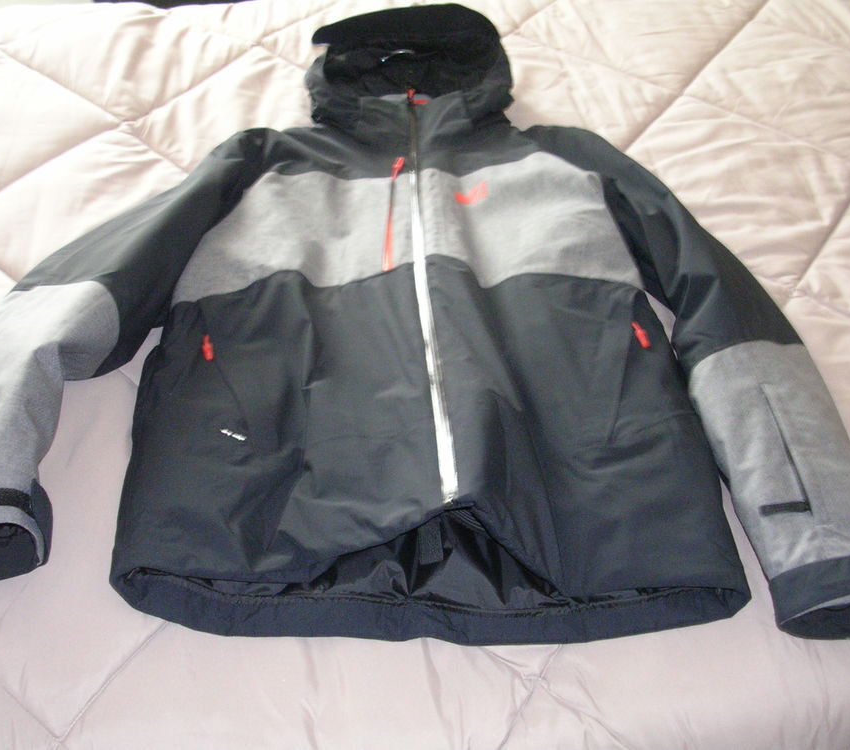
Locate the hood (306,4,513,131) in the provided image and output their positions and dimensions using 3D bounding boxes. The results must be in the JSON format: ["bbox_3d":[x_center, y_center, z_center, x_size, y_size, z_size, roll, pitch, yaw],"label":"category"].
[{"bbox_3d":[-0.020,-0.447,1.634,0.286,0.159,0.271,-2,44,-3],"label":"hood"}]

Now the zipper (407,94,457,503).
[{"bbox_3d":[-0.001,-0.135,1.291,0.031,0.031,0.706,-2,48,-3],"label":"zipper"}]

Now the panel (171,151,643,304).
[{"bbox_3d":[-0.017,-0.207,1.417,0.568,0.077,0.271,-2,44,-3],"label":"panel"}]

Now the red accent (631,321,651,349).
[{"bbox_3d":[0.250,-0.046,1.274,0.016,0.010,0.043,-10,45,-11],"label":"red accent"}]

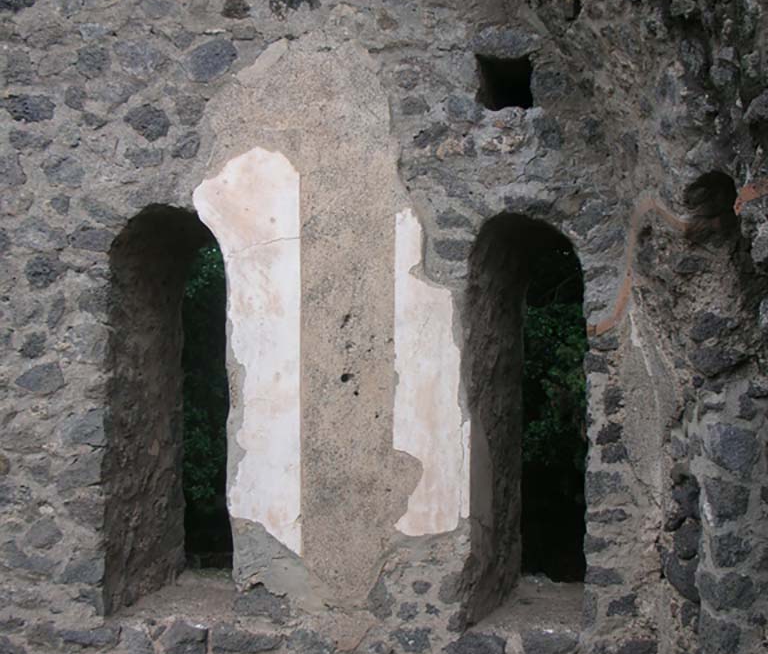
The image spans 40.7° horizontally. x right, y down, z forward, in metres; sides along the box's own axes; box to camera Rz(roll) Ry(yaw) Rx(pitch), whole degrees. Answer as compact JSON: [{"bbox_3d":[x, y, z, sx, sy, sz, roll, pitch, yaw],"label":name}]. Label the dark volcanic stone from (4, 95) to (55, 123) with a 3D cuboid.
[{"bbox_3d":[-1.206,-0.744,3.559,0.177,0.093,0.100,0,-3,0],"label":"dark volcanic stone"}]

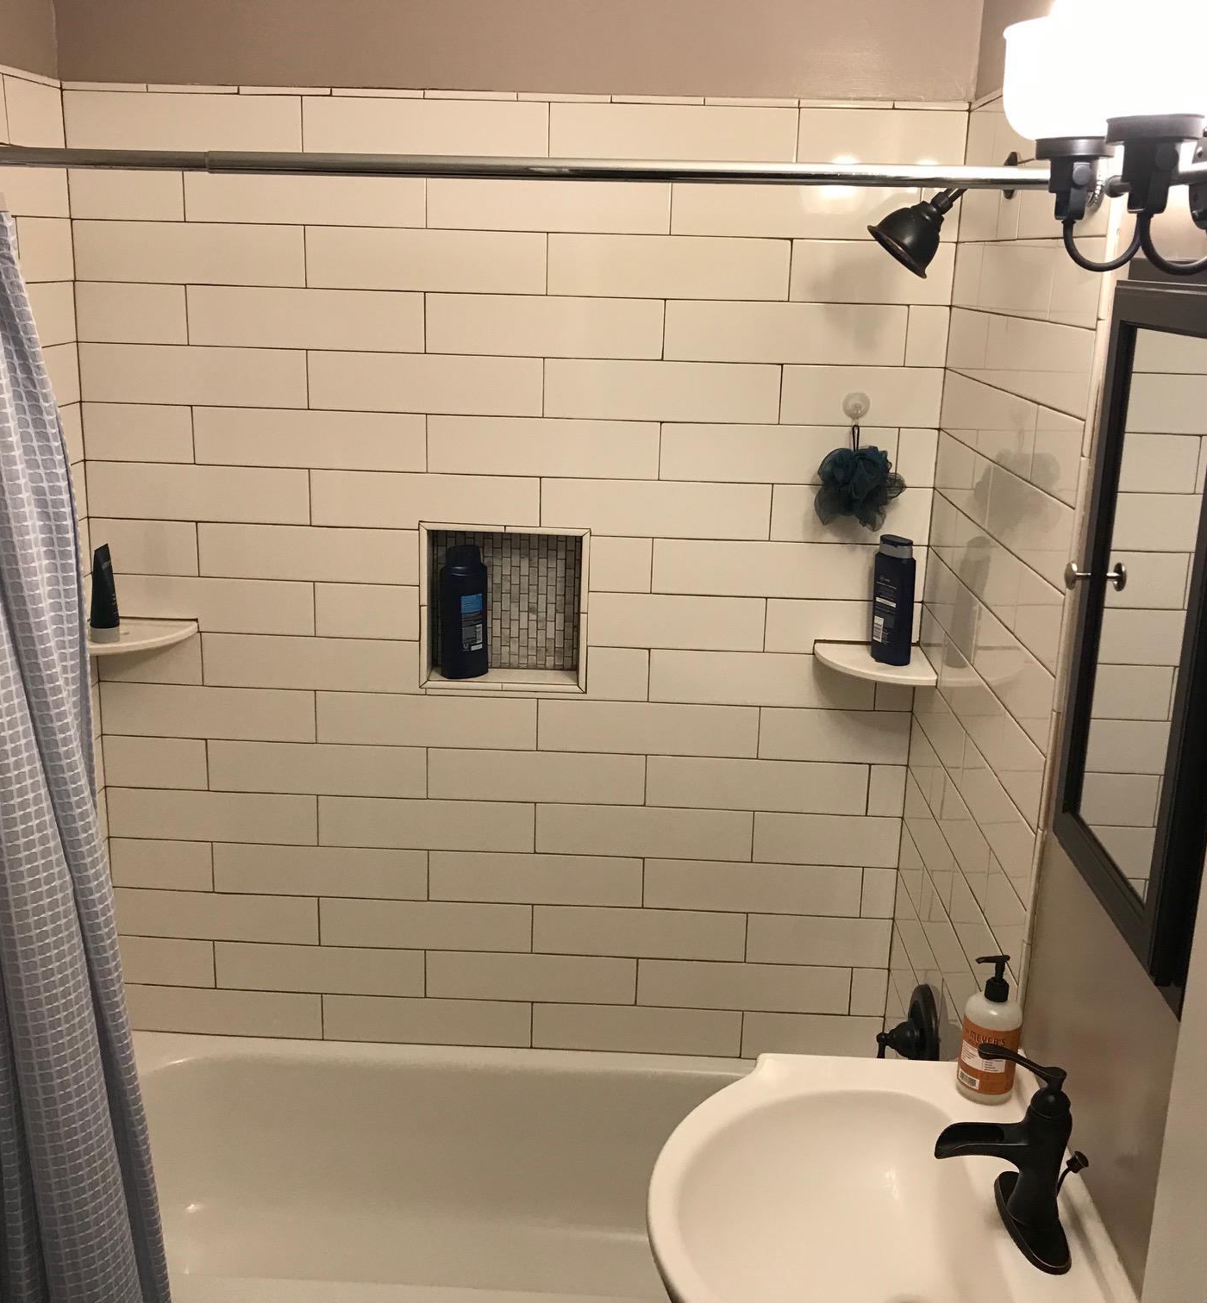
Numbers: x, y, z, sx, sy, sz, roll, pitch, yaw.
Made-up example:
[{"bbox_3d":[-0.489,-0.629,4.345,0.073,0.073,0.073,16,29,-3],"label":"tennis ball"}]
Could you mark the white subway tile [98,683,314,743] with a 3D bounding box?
[{"bbox_3d":[-0.728,0.110,2.600,0.402,0.101,0.010,2,15,1],"label":"white subway tile"}]

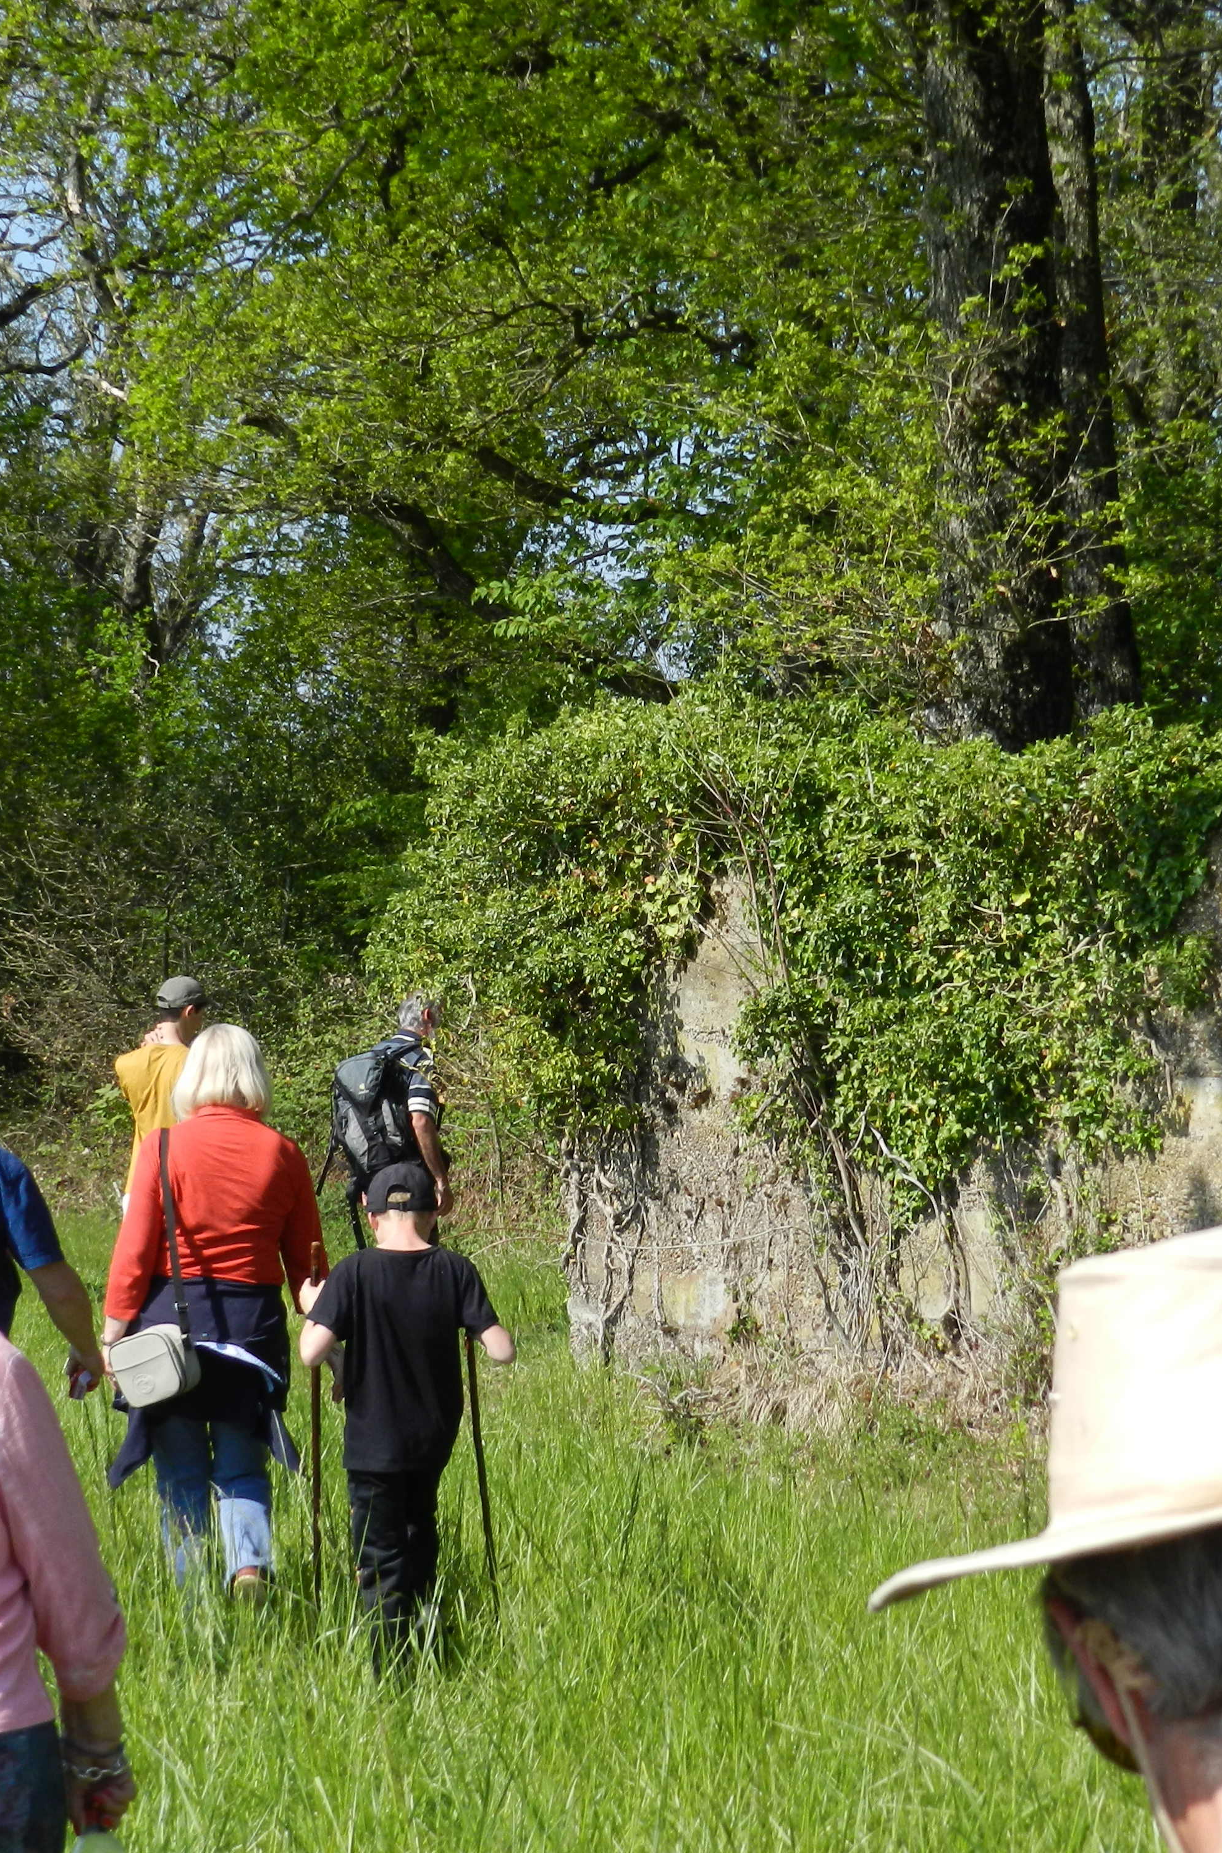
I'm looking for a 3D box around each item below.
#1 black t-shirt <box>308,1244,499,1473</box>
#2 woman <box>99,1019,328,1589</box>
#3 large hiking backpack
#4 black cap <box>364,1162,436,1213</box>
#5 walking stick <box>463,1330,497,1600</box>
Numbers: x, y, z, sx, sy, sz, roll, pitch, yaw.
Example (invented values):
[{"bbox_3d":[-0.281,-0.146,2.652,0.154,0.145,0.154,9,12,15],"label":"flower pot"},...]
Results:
[{"bbox_3d":[-0.501,1.038,10.300,0.450,0.540,0.260,0,-1,0],"label":"black t-shirt"},{"bbox_3d":[-1.080,1.080,11.600,0.590,1.630,0.420,0,-1,3],"label":"woman"},{"bbox_3d":[-1.093,0.861,19.800,0.340,0.660,0.300,-1,-1,37],"label":"large hiking backpack"},{"bbox_3d":[-0.508,0.637,10.350,0.180,0.140,0.250,0,-9,3],"label":"black cap"},{"bbox_3d":[-0.322,1.280,10.500,0.025,0.840,0.025,-6,2,0],"label":"walking stick"}]

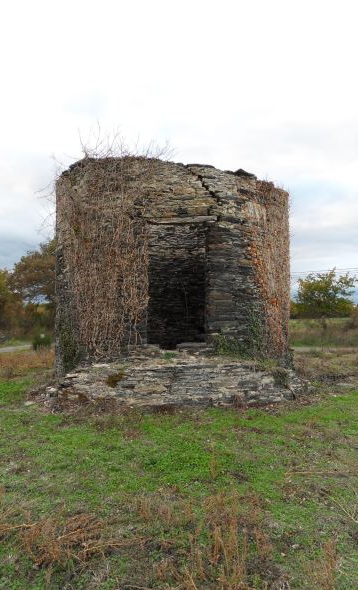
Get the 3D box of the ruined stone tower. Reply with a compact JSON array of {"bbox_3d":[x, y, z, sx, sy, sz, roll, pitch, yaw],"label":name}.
[{"bbox_3d":[-0.150,-0.260,9.900,5.450,4.300,5.450,0,-2,-4],"label":"ruined stone tower"}]

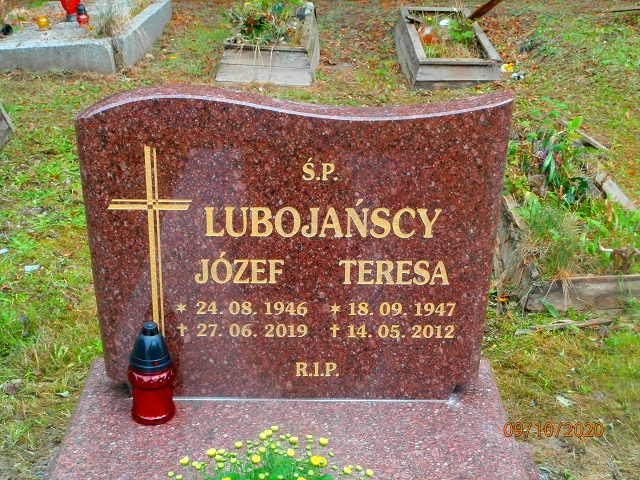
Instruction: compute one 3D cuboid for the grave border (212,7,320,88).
[{"bbox_3d":[-0.340,-1.480,7.903,0.650,0.215,1.720,1,23,2],"label":"grave border"}]

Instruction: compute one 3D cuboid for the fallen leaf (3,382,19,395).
[{"bbox_3d":[-0.861,0.413,2.930,0.042,0.014,0.042,0,21,0],"label":"fallen leaf"}]

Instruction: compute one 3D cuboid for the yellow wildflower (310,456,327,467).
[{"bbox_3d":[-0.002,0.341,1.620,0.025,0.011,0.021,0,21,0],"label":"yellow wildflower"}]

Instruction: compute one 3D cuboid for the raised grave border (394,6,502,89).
[{"bbox_3d":[0.924,-1.460,7.839,0.585,0.200,1.800,1,23,0],"label":"raised grave border"}]

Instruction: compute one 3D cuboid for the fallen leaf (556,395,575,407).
[{"bbox_3d":[0.682,0.448,2.930,0.052,0.010,0.026,16,25,35],"label":"fallen leaf"}]

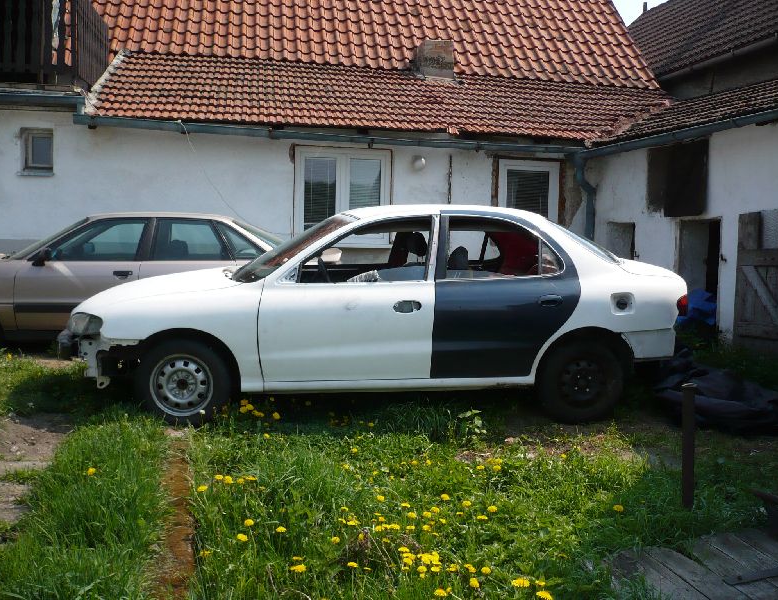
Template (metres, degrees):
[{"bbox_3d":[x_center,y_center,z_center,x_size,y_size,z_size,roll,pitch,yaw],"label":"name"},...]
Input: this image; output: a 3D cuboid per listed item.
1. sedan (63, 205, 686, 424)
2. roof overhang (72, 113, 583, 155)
[{"bbox_3d":[-0.055,0.035,5.825,4.300,1.400,1.700,1,4,-12],"label":"sedan"},{"bbox_3d":[-0.584,-2.046,9.940,6.300,0.250,0.420,1,4,-11],"label":"roof overhang"}]

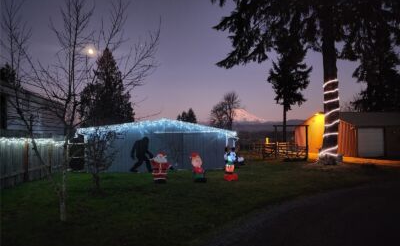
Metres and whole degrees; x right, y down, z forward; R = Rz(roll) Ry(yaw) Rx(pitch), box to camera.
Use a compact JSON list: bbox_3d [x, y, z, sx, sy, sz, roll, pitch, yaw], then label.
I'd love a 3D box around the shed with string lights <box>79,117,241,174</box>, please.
[{"bbox_3d":[-2.702,1.308,17.869,8.300,2.840,8.000,1,-3,-12],"label":"shed with string lights"}]

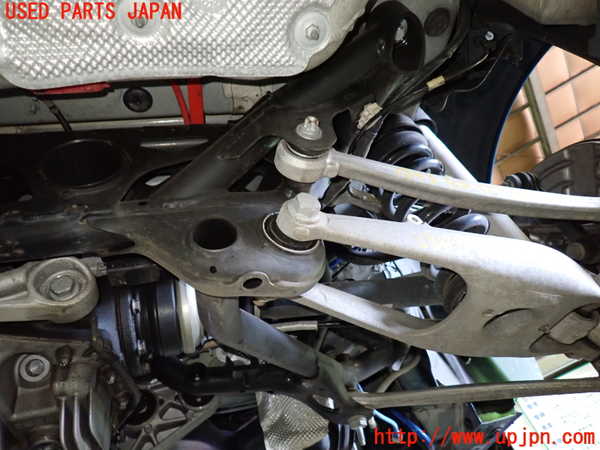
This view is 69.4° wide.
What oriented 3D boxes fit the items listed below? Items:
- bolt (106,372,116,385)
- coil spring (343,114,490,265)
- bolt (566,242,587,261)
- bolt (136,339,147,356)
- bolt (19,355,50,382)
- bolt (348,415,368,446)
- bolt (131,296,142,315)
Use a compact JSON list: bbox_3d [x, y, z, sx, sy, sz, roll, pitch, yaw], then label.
[{"bbox_3d":[-0.191,0.156,0.440,0.010,0.010,0.010,-9,-48,-10],"label":"bolt"},{"bbox_3d":[0.168,-0.057,0.630,0.120,0.260,0.120,-37,-49,15],"label":"coil spring"},{"bbox_3d":[0.364,0.035,0.570,0.023,0.023,0.016,-46,-31,22],"label":"bolt"},{"bbox_3d":[-0.165,0.127,0.450,0.012,0.016,0.016,-9,-12,-10],"label":"bolt"},{"bbox_3d":[-0.264,0.142,0.430,0.027,0.027,0.015,21,-30,-31],"label":"bolt"},{"bbox_3d":[0.078,0.275,0.580,0.020,0.036,0.020,-18,-47,-1],"label":"bolt"},{"bbox_3d":[-0.172,0.085,0.455,0.012,0.016,0.016,-9,-7,-10],"label":"bolt"}]

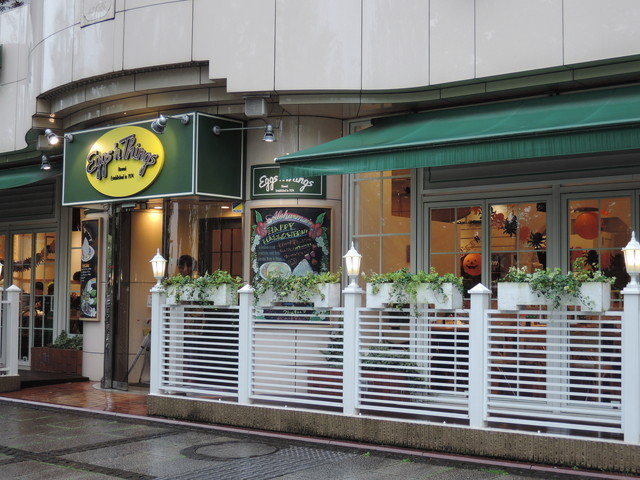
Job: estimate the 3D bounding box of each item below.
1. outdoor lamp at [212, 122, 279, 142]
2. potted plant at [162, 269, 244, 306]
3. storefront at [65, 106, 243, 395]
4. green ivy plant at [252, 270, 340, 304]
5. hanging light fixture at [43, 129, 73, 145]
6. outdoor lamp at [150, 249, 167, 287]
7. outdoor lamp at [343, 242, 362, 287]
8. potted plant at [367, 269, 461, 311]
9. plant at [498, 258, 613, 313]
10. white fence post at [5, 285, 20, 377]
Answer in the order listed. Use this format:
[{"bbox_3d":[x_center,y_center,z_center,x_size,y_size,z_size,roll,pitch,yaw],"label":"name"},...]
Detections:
[{"bbox_3d":[-0.915,-1.290,12.234,0.860,0.180,0.140,-2,-5,37],"label":"outdoor lamp"},{"bbox_3d":[-1.256,0.516,10.797,0.971,0.366,0.230,-2,-5,40],"label":"potted plant"},{"bbox_3d":[-2.247,0.255,13.306,2.623,3.458,0.827,-2,-5,40],"label":"storefront"},{"bbox_3d":[-0.239,0.466,9.949,0.936,0.317,0.230,-2,-5,40],"label":"green ivy plant"},{"bbox_3d":[-3.526,-1.395,13.718,0.140,0.180,0.360,-2,-5,40],"label":"hanging light fixture"},{"bbox_3d":[-1.779,0.311,11.230,0.186,0.437,0.186,-2,-5,40],"label":"outdoor lamp"},{"bbox_3d":[0.305,0.245,9.494,0.186,0.444,0.186,-2,-5,40],"label":"outdoor lamp"},{"bbox_3d":[0.832,0.442,9.055,0.915,0.357,0.230,-2,-5,40],"label":"potted plant"},{"bbox_3d":[1.883,0.361,8.182,0.918,0.398,0.230,-2,-5,40],"label":"plant"},{"bbox_3d":[-4.057,1.195,13.443,0.144,1.196,0.144,-2,-5,40],"label":"white fence post"}]

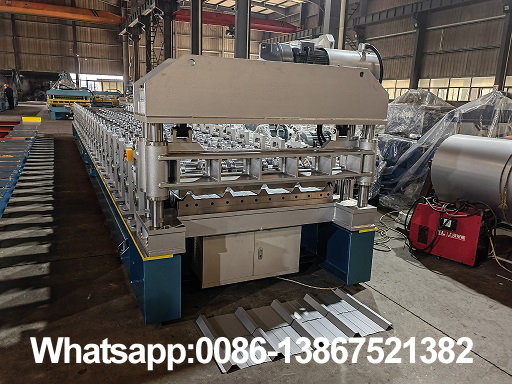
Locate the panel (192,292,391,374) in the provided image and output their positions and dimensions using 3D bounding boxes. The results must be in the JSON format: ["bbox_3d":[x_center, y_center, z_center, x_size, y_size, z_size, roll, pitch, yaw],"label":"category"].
[{"bbox_3d":[0.226,0.772,2.362,1.074,0.042,0.511,-4,14,-26],"label":"panel"}]

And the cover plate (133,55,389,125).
[{"bbox_3d":[0.093,-0.620,2.536,1.642,0.362,0.379,-4,14,-26],"label":"cover plate"}]

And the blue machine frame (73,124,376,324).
[{"bbox_3d":[-2.275,-0.666,7.439,1.670,0.401,11.022,-4,14,-26],"label":"blue machine frame"}]

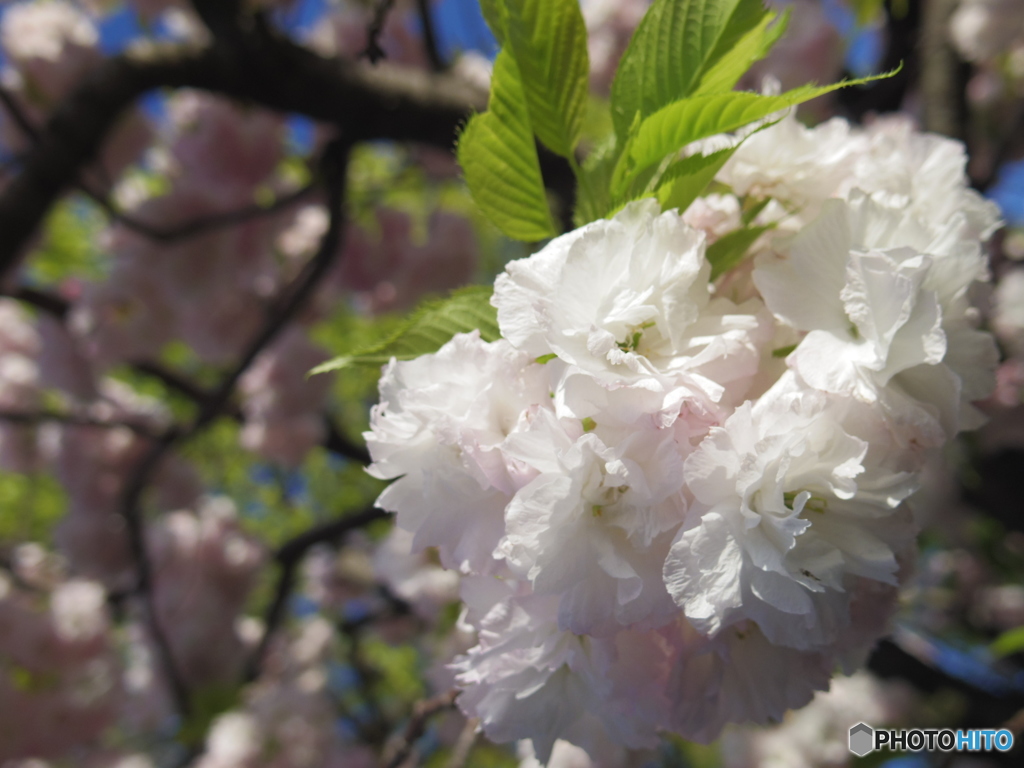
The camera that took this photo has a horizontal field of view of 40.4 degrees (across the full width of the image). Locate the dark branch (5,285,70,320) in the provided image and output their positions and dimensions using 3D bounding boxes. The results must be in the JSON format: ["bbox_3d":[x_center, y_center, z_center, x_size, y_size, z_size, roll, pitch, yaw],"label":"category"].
[{"bbox_3d":[-0.393,-0.067,1.150,0.058,0.018,0.020,20,0,0],"label":"dark branch"}]

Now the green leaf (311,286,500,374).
[{"bbox_3d":[-0.024,-0.013,0.330,0.048,0.016,0.014,-21,0,-6],"label":"green leaf"}]

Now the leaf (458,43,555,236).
[{"bbox_3d":[-0.001,-0.053,0.310,0.019,0.044,0.014,-12,-3,16],"label":"leaf"}]

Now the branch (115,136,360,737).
[{"bbox_3d":[-0.230,0.038,1.150,0.190,0.480,0.130,3,-3,0],"label":"branch"}]

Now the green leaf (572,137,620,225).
[{"bbox_3d":[0.020,-0.048,0.330,0.011,0.022,0.009,-9,0,11],"label":"green leaf"}]

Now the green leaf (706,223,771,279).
[{"bbox_3d":[0.051,-0.030,0.315,0.020,0.010,0.008,-34,0,-9],"label":"green leaf"}]

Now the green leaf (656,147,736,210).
[{"bbox_3d":[0.042,-0.047,0.315,0.025,0.012,0.009,-34,0,-9],"label":"green leaf"}]

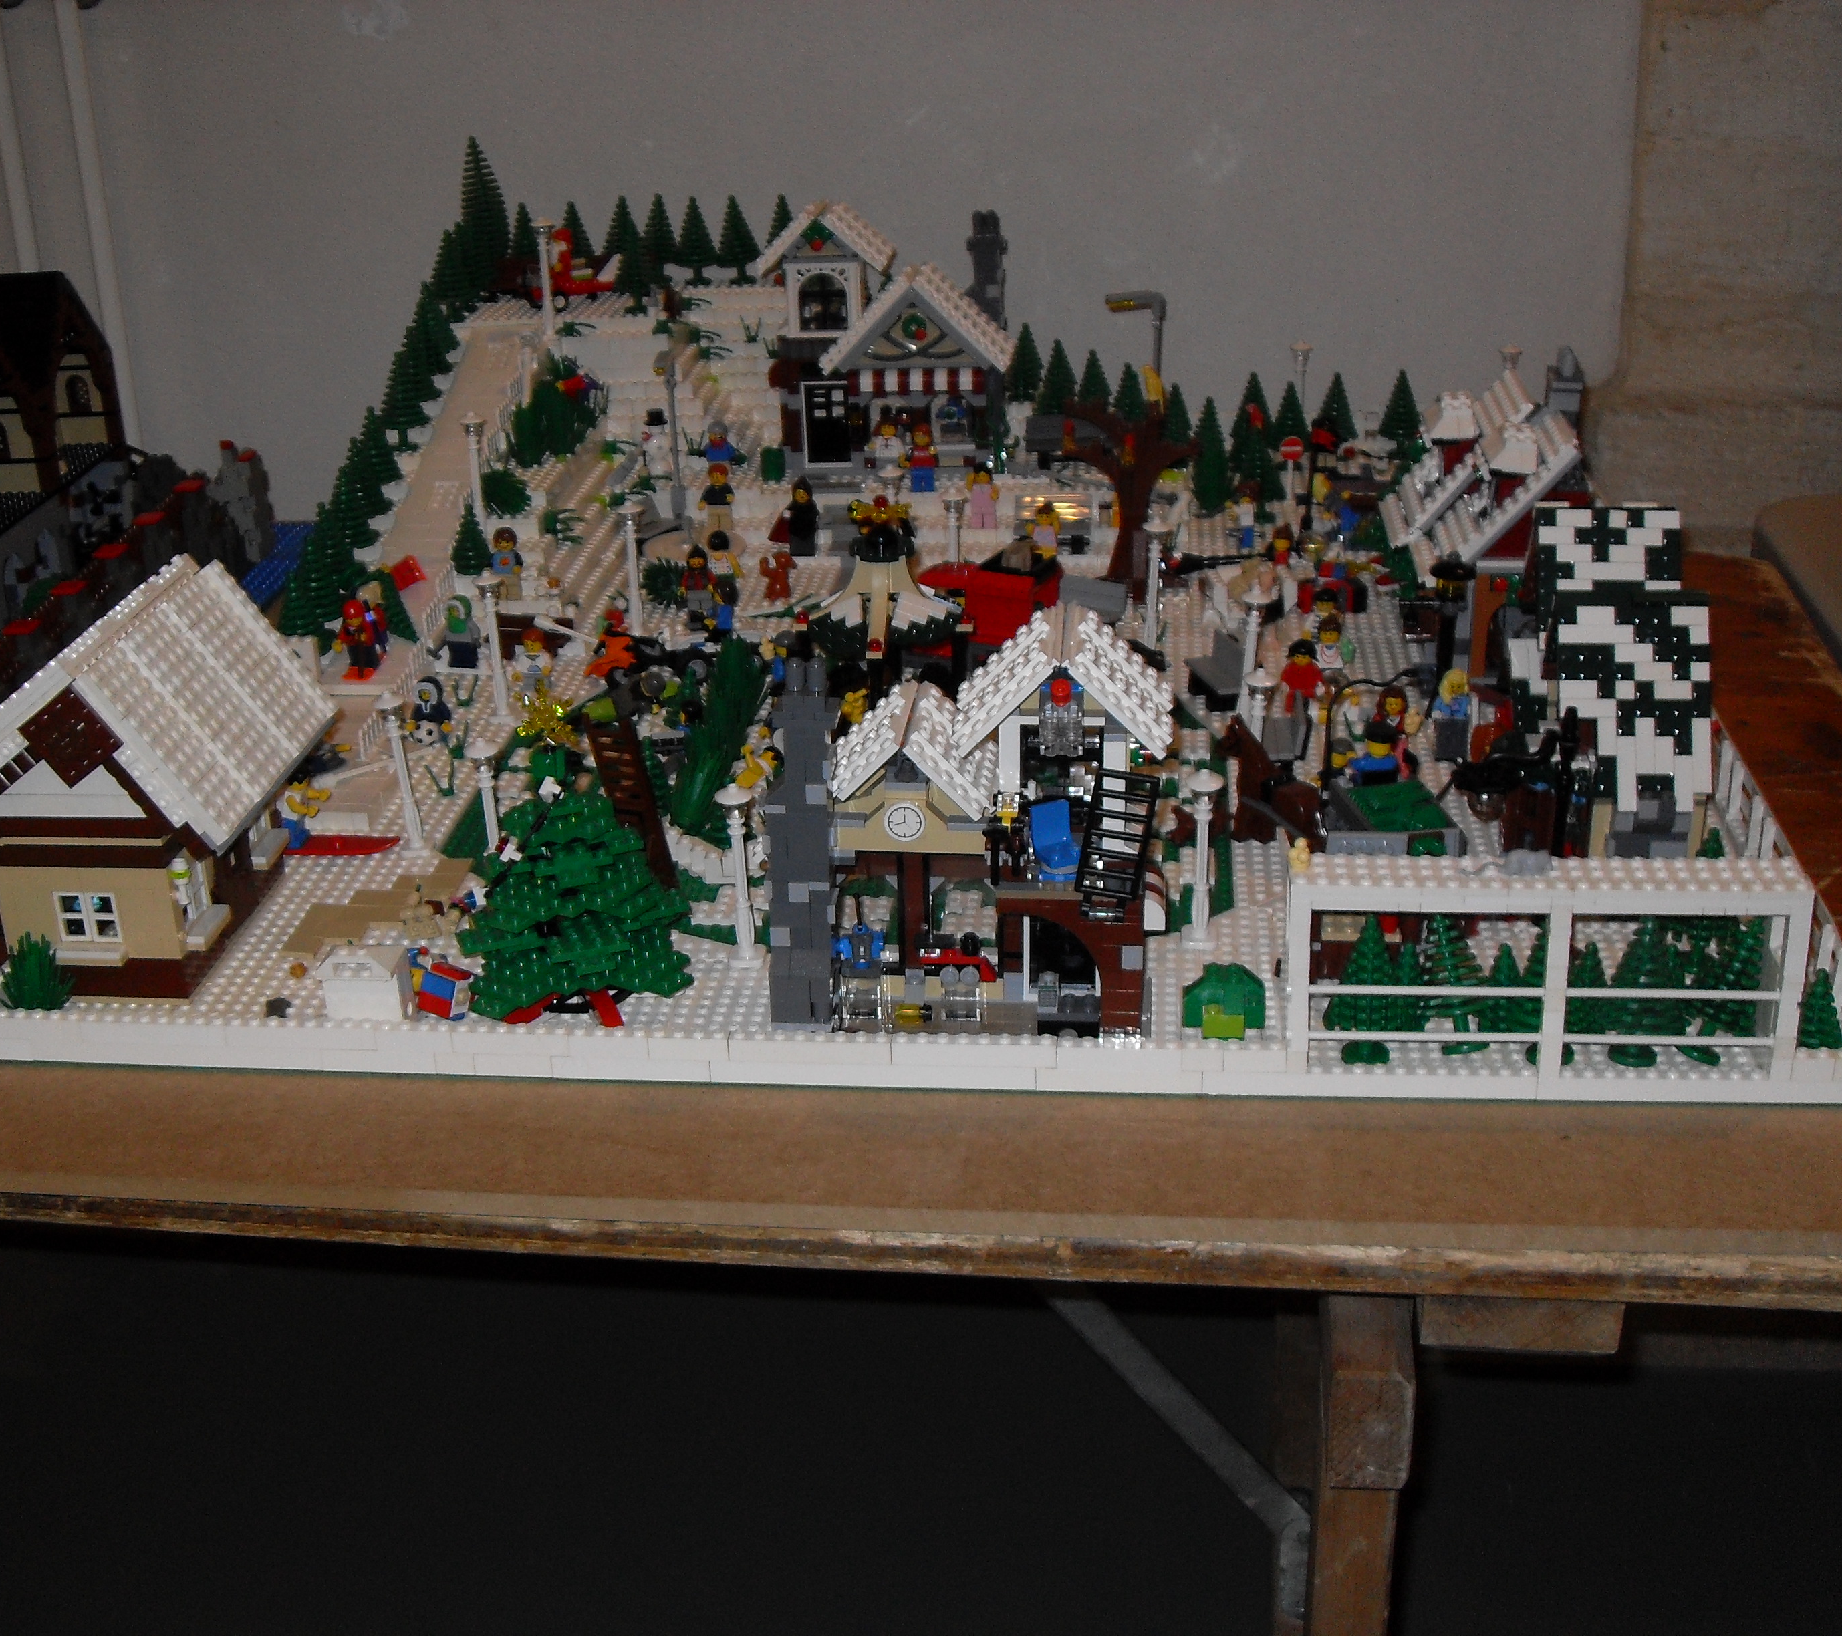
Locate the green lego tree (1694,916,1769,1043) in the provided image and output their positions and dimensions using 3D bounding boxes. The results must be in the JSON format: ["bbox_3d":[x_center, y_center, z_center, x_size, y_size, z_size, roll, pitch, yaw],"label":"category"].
[{"bbox_3d":[0.311,0.063,0.897,0.033,0.063,0.033,11,24,2],"label":"green lego tree"}]

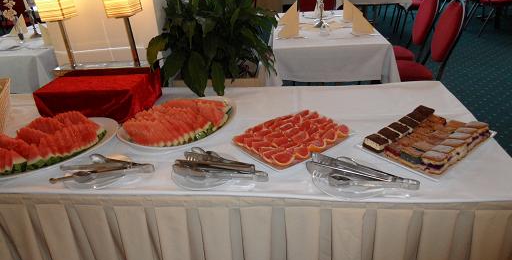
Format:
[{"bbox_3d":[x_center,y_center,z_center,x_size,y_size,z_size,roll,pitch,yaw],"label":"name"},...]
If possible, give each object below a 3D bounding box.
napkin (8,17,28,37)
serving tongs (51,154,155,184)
[{"bbox_3d":[-2.022,-0.912,3.068,0.150,0.165,0.120,-1,30,5],"label":"napkin"},{"bbox_3d":[-0.515,0.127,1.196,0.310,0.045,0.120,-1,30,5],"label":"serving tongs"}]

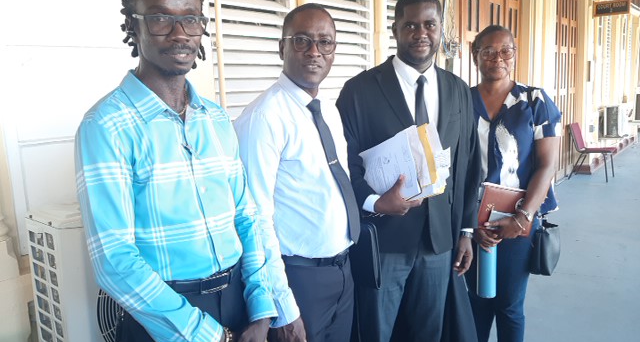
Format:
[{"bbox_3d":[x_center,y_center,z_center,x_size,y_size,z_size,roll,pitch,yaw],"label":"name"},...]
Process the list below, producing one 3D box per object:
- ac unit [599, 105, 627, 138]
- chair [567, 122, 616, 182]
[{"bbox_3d":[5.532,-0.946,8.983,0.270,0.550,0.780,6,13,40],"label":"ac unit"},{"bbox_3d":[4.013,-0.298,7.087,0.555,0.830,0.500,6,13,40],"label":"chair"}]

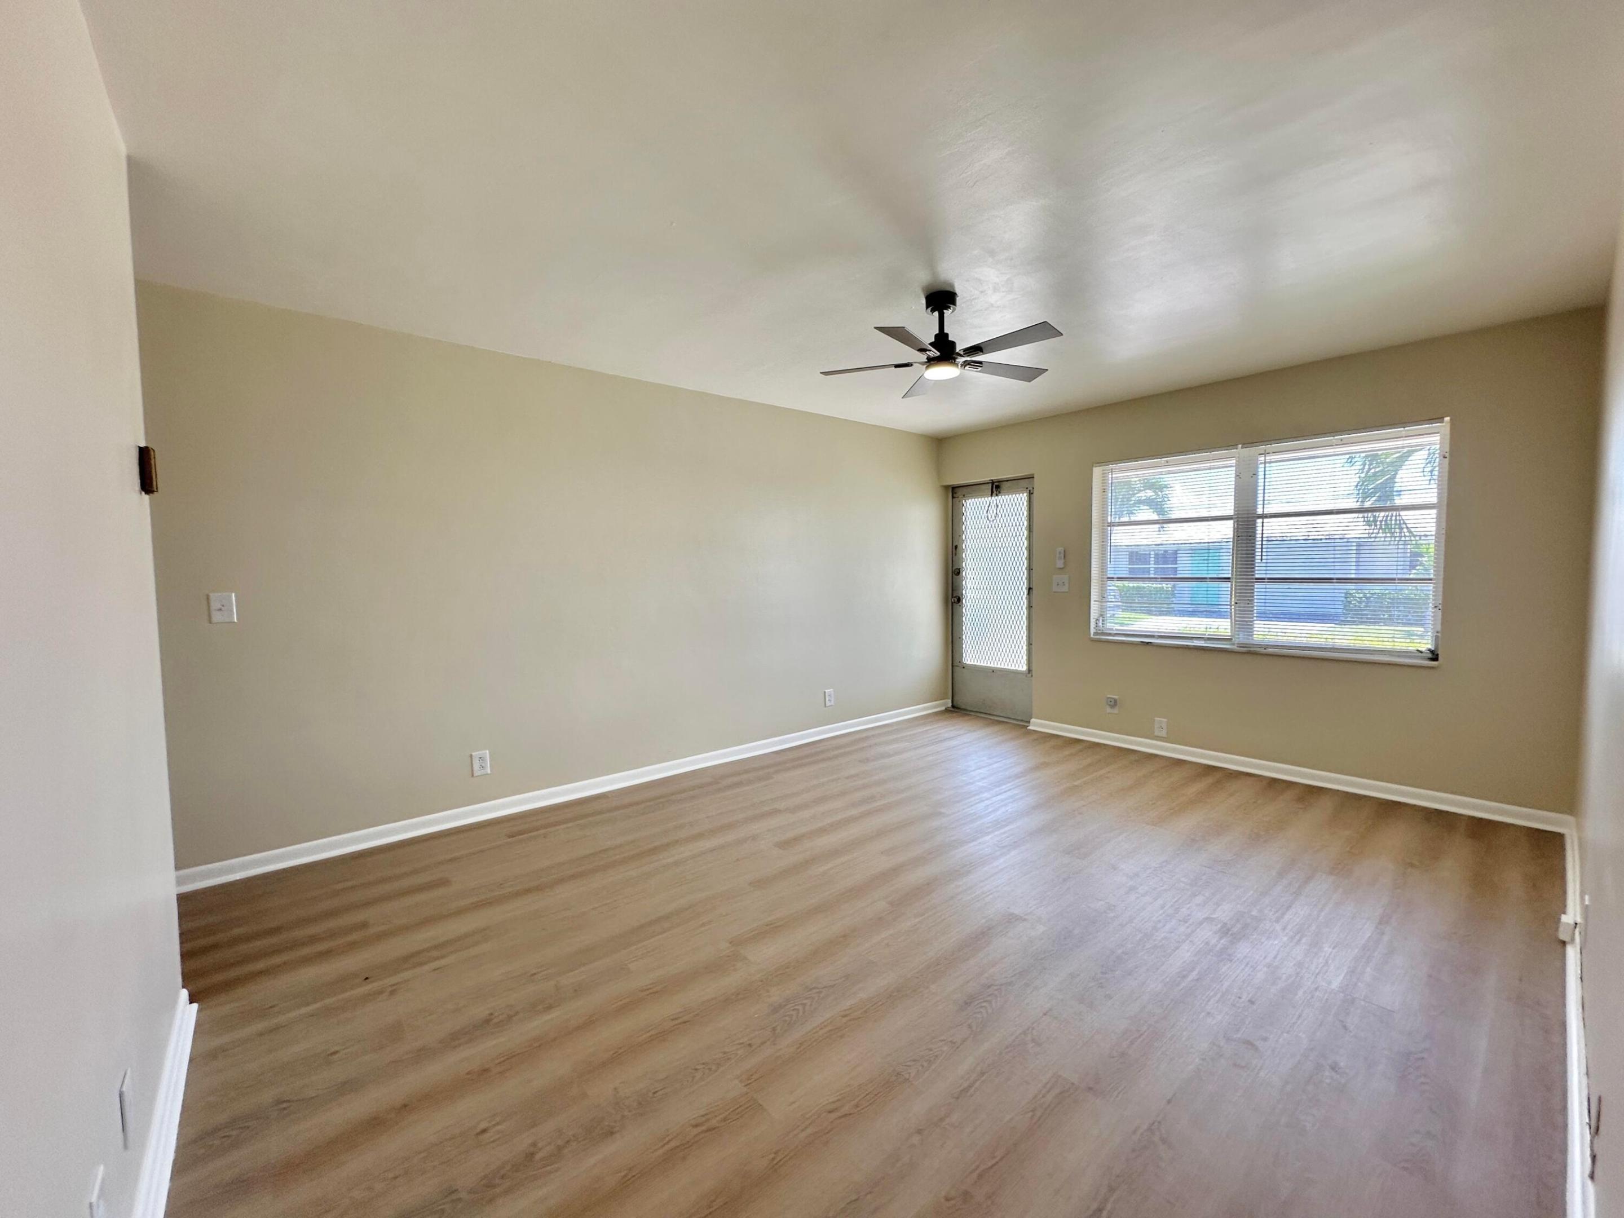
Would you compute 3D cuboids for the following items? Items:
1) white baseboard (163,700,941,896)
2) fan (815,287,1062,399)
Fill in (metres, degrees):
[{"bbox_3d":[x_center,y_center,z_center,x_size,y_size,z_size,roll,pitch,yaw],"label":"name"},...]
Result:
[{"bbox_3d":[-0.701,1.009,4.385,5.148,0.084,0.018,-4,4,-41],"label":"white baseboard"},{"bbox_3d":[0.556,-1.166,2.808,1.045,0.330,1.045,-3,4,-41],"label":"fan"}]

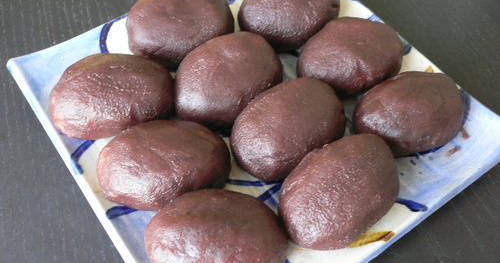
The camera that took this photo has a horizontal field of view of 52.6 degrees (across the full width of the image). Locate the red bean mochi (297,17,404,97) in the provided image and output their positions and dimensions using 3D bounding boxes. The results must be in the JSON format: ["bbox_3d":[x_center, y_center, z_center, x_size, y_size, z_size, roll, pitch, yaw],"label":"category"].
[{"bbox_3d":[0.060,-0.045,0.298,0.066,0.033,0.049,-18,62,-11],"label":"red bean mochi"}]

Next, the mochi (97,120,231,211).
[{"bbox_3d":[-0.043,0.017,0.259,0.069,0.033,0.051,-2,60,-3],"label":"mochi"}]

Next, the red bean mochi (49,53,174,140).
[{"bbox_3d":[-0.076,-0.020,0.280,0.068,0.034,0.051,-14,61,-9],"label":"red bean mochi"}]

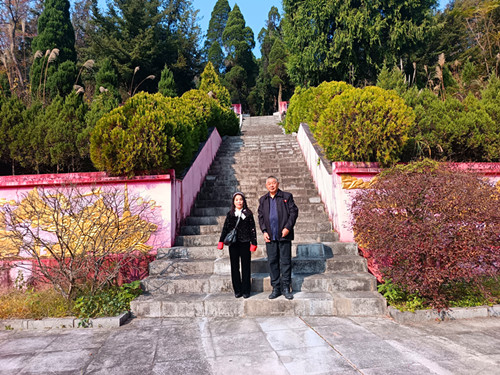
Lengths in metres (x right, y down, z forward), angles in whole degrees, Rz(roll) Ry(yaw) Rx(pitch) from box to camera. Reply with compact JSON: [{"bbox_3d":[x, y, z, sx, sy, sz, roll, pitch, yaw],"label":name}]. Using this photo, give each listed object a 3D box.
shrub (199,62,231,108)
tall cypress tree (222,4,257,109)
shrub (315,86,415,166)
[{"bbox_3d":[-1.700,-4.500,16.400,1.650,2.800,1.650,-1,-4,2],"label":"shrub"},{"bbox_3d":[-0.970,-11.400,32.000,3.200,11.600,3.200,-1,-4,2],"label":"tall cypress tree"},{"bbox_3d":[2.410,-1.240,7.300,2.100,1.850,2.150,-1,-4,2],"label":"shrub"}]

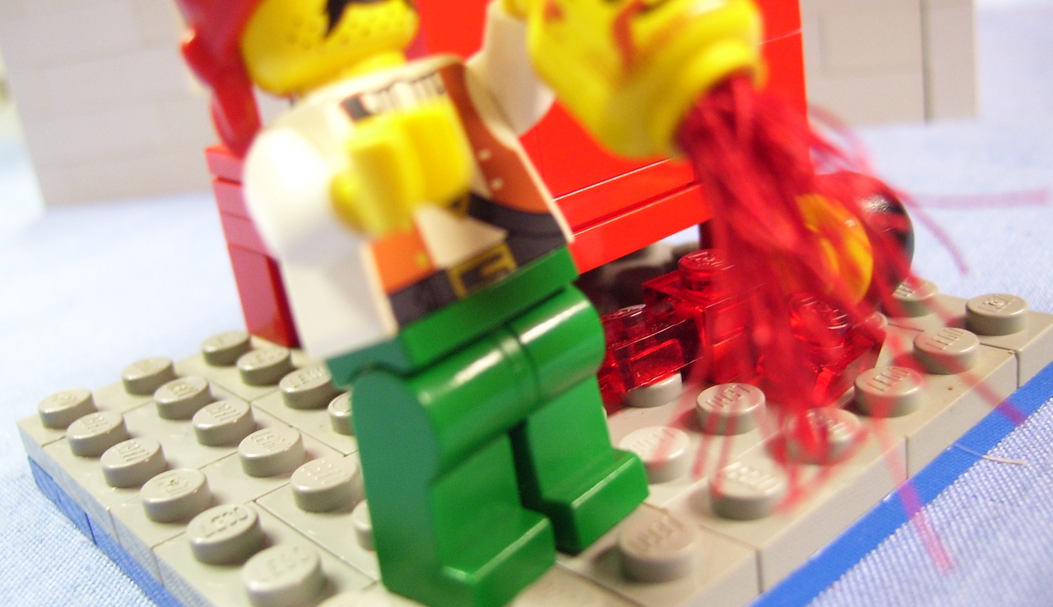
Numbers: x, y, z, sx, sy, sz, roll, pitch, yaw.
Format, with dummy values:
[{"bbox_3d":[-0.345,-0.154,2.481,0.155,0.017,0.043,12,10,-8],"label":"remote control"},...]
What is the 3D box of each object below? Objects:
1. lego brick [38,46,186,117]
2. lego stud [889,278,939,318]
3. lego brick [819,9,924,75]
[{"bbox_3d":[-0.076,-0.044,0.208,0.032,0.010,0.008,-4,21,13],"label":"lego brick"},{"bbox_3d":[0.032,0.000,0.092,0.005,0.002,0.005,-24,25,-35],"label":"lego stud"},{"bbox_3d":[0.056,-0.044,0.181,0.016,0.010,0.008,-4,21,13],"label":"lego brick"}]

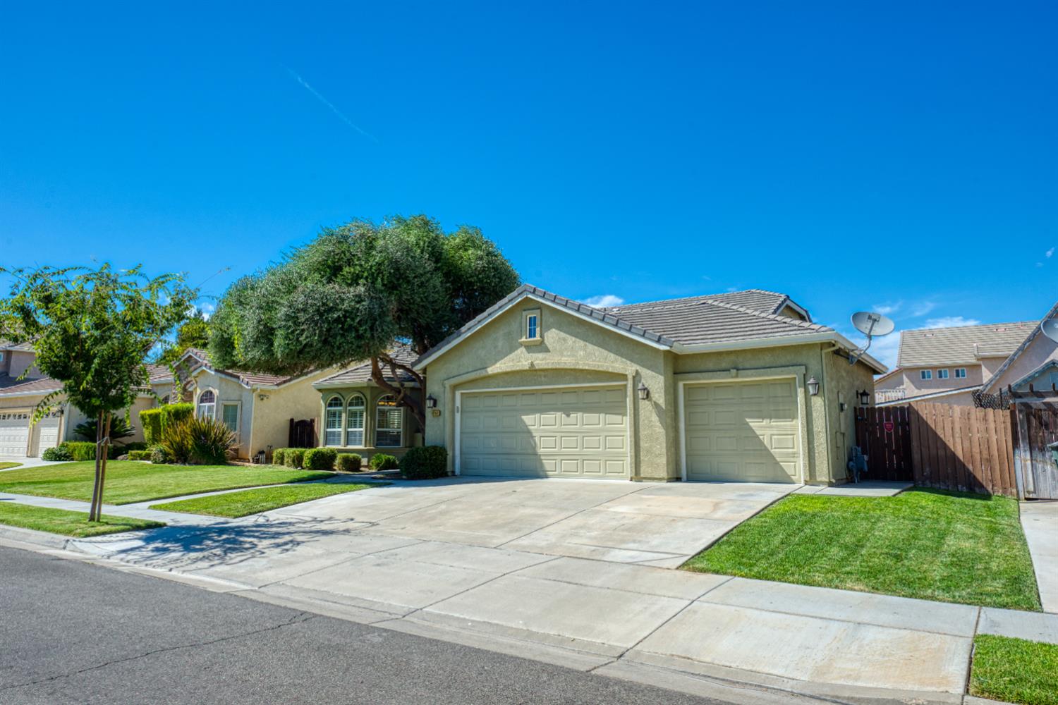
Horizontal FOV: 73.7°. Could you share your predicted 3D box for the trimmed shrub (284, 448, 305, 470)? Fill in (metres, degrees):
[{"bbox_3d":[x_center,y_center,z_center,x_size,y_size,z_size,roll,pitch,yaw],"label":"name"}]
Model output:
[{"bbox_3d":[-7.965,3.625,24.058,0.800,0.760,0.800,2,-8,-18],"label":"trimmed shrub"}]

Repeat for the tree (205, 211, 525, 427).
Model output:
[{"bbox_3d":[-4.981,-0.355,21.631,9.600,7.700,8.200,2,-8,-13],"label":"tree"}]

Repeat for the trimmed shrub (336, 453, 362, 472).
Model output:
[{"bbox_3d":[-5.593,3.383,21.894,0.760,0.600,0.740,-5,-8,33],"label":"trimmed shrub"}]

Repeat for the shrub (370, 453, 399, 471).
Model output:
[{"bbox_3d":[-4.628,3.493,22.567,0.920,0.600,0.850,1,-7,-11],"label":"shrub"}]

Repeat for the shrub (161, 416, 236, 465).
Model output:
[{"bbox_3d":[-12.239,3.245,26.110,2.600,1.720,2.200,-5,-8,33],"label":"shrub"}]

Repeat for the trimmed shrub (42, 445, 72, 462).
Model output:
[{"bbox_3d":[-19.741,4.188,29.505,1.120,0.650,1.080,-5,-8,33],"label":"trimmed shrub"}]

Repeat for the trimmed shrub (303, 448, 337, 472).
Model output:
[{"bbox_3d":[-6.843,3.466,23.082,1.000,0.740,0.950,-5,-8,33],"label":"trimmed shrub"}]

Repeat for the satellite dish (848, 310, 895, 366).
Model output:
[{"bbox_3d":[7.378,-0.336,15.167,0.880,1.150,0.750,-1,-7,8],"label":"satellite dish"}]

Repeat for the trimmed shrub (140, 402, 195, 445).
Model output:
[{"bbox_3d":[-15.095,3.281,29.344,1.400,2.330,1.500,-5,-8,33],"label":"trimmed shrub"}]

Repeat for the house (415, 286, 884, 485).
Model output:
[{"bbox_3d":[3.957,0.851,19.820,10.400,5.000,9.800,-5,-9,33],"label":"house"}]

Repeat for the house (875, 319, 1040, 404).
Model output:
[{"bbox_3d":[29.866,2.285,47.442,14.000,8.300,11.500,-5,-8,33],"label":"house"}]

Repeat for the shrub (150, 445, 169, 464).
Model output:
[{"bbox_3d":[-15.064,4.159,28.724,0.900,0.880,0.900,4,-8,-27],"label":"shrub"}]

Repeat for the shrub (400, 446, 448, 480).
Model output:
[{"bbox_3d":[-2.643,2.769,17.691,1.180,0.830,1.100,0,-7,0],"label":"shrub"}]

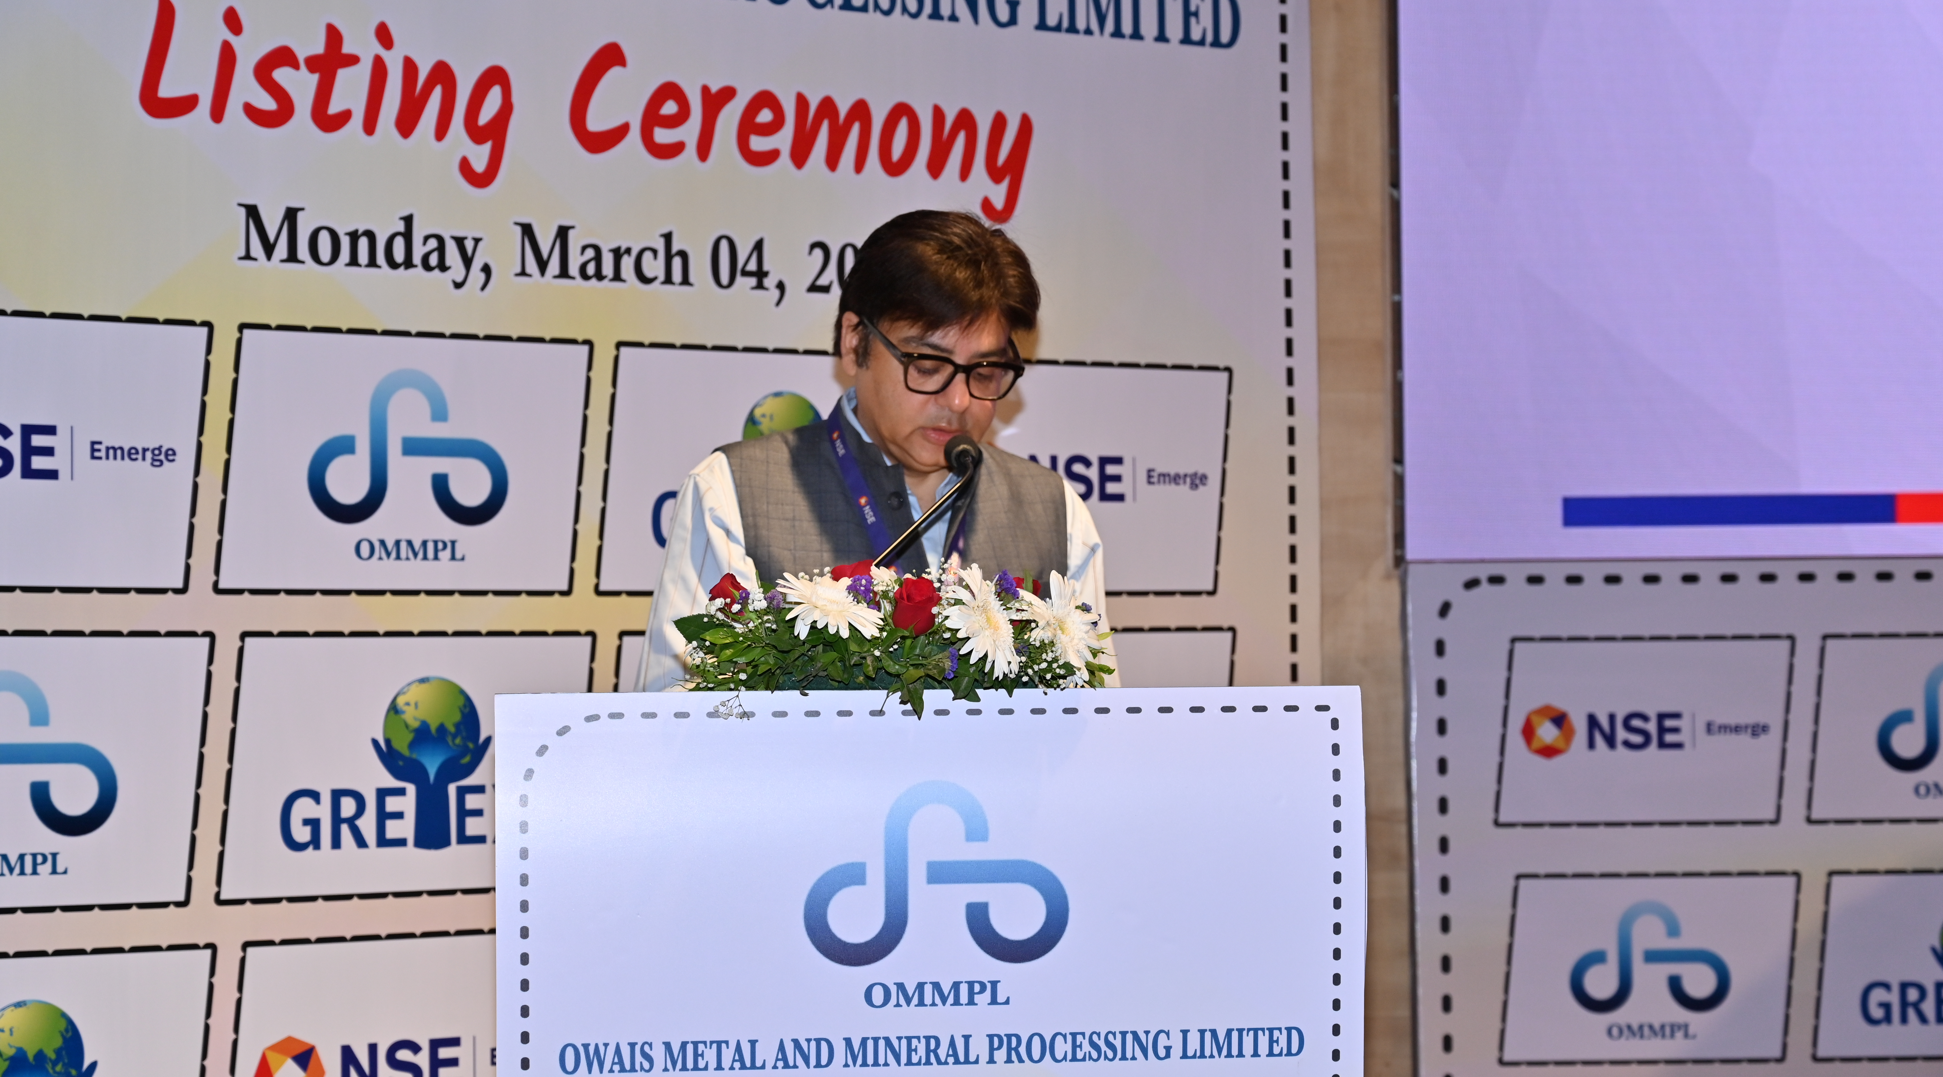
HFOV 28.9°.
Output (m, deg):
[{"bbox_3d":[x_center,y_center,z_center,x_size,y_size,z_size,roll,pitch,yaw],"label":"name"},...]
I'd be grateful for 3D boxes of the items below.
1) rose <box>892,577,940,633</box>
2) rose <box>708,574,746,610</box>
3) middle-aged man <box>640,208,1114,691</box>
[{"bbox_3d":[-0.053,0.063,3.600,0.045,0.053,0.045,2,18,0],"label":"rose"},{"bbox_3d":[-0.234,0.053,3.630,0.038,0.042,0.038,-23,9,10],"label":"rose"},{"bbox_3d":[-0.090,0.494,3.880,0.530,1.670,0.400,0,-2,-16],"label":"middle-aged man"}]

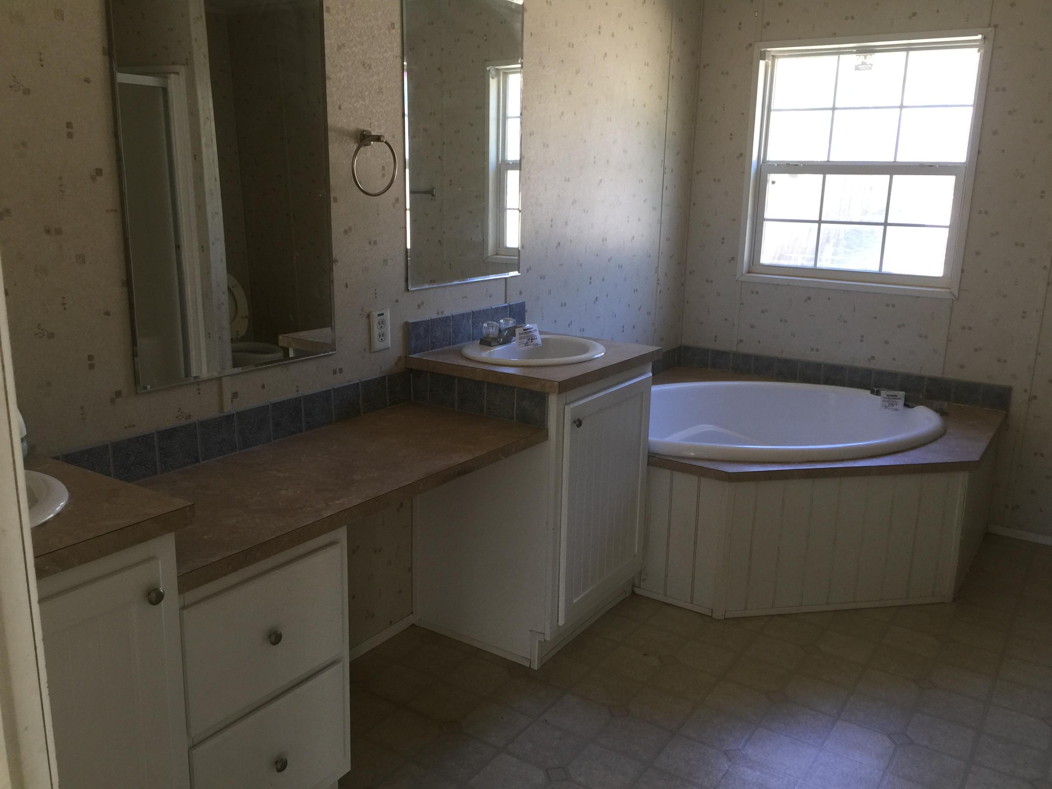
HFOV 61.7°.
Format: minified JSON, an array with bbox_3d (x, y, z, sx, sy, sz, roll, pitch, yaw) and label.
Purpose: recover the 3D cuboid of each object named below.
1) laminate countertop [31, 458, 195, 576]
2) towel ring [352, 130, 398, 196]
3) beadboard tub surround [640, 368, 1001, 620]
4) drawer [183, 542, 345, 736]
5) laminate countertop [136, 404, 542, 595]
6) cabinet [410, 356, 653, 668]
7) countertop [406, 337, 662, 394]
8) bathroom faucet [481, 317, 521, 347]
[{"bbox_3d":[-0.958,0.216,1.331,0.543,0.034,0.656,10,16,32],"label":"laminate countertop"},{"bbox_3d":[-0.421,-0.627,2.388,0.071,0.175,0.182,10,16,32],"label":"towel ring"},{"bbox_3d":[0.978,0.359,3.533,1.474,0.541,1.493,10,16,32],"label":"beadboard tub surround"},{"bbox_3d":[-0.648,0.435,1.802,0.406,0.255,0.383,10,16,32],"label":"drawer"},{"bbox_3d":[-0.480,0.186,2.114,0.499,0.034,1.204,10,16,32],"label":"laminate countertop"},{"bbox_3d":[0.029,0.322,2.909,0.543,0.861,0.601,10,16,32],"label":"cabinet"},{"bbox_3d":[0.050,-0.117,2.825,0.540,0.034,0.659,10,16,32],"label":"countertop"},{"bbox_3d":[-0.059,-0.202,2.880,0.113,0.077,0.151,10,16,32],"label":"bathroom faucet"}]

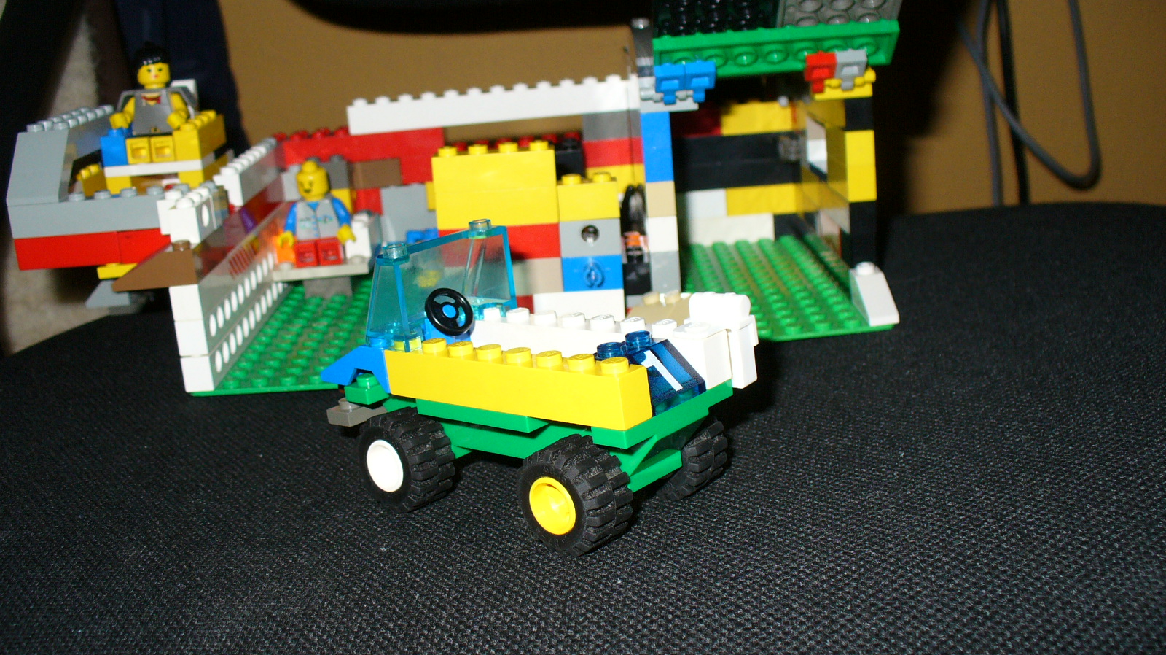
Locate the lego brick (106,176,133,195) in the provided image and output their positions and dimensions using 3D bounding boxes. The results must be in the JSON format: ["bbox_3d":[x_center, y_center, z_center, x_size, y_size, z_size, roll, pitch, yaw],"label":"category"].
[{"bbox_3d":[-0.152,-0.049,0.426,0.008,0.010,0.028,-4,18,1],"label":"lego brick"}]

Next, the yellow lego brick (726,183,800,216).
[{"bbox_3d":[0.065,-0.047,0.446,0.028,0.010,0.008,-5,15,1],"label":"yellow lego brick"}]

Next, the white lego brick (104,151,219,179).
[{"bbox_3d":[-0.136,-0.053,0.404,0.032,0.004,0.016,-4,16,3],"label":"white lego brick"}]

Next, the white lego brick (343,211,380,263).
[{"bbox_3d":[-0.075,-0.030,0.418,0.008,0.011,0.015,-4,15,0],"label":"white lego brick"}]

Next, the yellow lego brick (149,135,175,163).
[{"bbox_3d":[-0.136,-0.059,0.409,0.008,0.009,0.012,-4,15,0],"label":"yellow lego brick"}]

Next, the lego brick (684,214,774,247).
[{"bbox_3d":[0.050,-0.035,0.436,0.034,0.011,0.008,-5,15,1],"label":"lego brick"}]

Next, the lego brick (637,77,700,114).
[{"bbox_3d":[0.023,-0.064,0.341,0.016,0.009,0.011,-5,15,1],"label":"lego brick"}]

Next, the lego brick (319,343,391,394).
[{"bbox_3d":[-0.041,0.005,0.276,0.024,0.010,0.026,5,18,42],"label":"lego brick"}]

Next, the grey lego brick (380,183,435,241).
[{"bbox_3d":[-0.061,-0.041,0.449,0.021,0.020,0.008,-4,16,1],"label":"grey lego brick"}]

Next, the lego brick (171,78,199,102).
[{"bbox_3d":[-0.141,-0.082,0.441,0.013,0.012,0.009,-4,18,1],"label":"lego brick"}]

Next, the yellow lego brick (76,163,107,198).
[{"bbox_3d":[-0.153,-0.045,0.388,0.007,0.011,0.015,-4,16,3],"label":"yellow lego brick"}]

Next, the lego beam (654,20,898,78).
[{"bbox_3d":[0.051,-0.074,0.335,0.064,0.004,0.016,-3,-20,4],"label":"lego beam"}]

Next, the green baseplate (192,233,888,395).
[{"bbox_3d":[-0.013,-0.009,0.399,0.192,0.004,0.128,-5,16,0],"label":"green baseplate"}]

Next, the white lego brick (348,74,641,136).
[{"bbox_3d":[-0.025,-0.078,0.431,0.111,0.011,0.008,-5,17,0],"label":"white lego brick"}]

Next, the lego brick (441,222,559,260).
[{"bbox_3d":[-0.022,-0.024,0.336,0.032,0.010,0.008,-4,15,0],"label":"lego brick"}]

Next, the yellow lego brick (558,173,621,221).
[{"bbox_3d":[0.001,-0.035,0.332,0.016,0.011,0.008,-4,15,0],"label":"yellow lego brick"}]

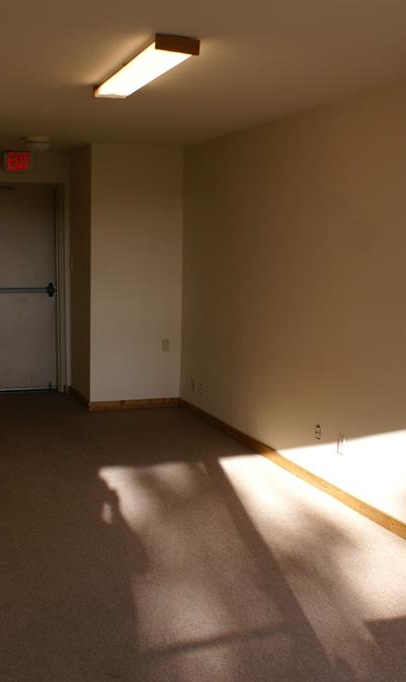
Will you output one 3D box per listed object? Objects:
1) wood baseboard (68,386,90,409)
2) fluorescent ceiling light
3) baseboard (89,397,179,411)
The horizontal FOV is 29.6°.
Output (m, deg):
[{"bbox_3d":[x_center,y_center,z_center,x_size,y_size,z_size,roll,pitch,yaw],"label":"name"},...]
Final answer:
[{"bbox_3d":[-1.223,0.568,7.622,0.017,0.081,0.900,-2,8,-21],"label":"wood baseboard"},{"bbox_3d":[-0.315,-1.335,3.818,0.210,0.070,1.180,-2,8,-21],"label":"fluorescent ceiling light"},{"bbox_3d":[-0.648,0.609,7.357,0.887,0.081,0.017,-2,8,-21],"label":"baseboard"}]

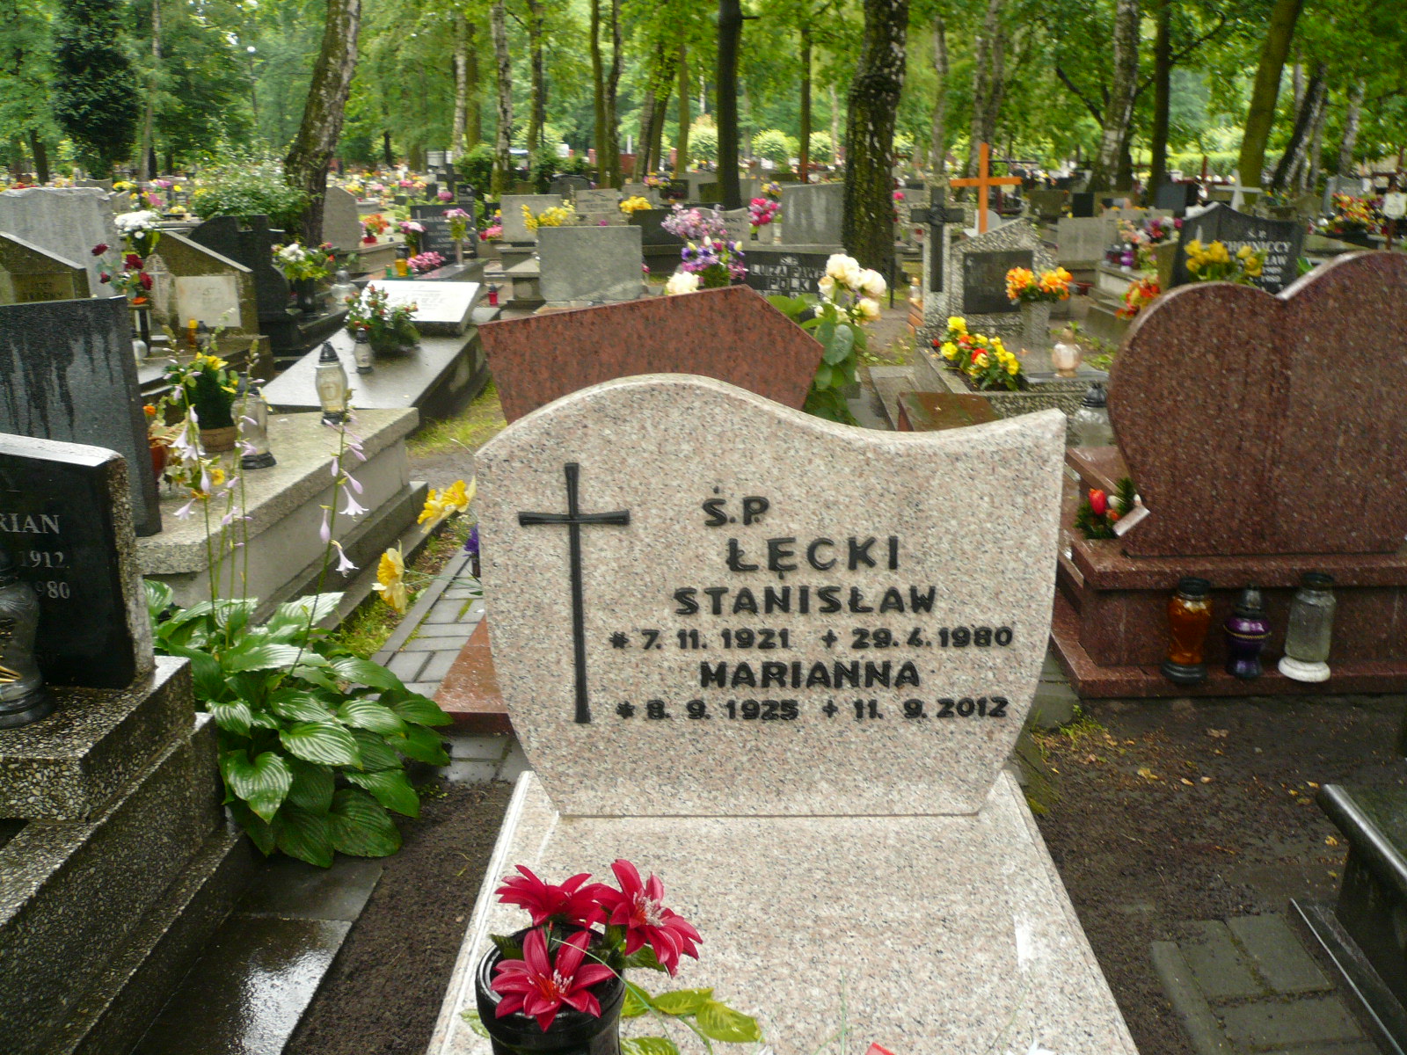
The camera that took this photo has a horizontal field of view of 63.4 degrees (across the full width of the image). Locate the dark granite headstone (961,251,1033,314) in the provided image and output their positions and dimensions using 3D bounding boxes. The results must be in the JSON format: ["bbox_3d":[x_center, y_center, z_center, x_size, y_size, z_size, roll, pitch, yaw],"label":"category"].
[{"bbox_3d":[1.677,-1.395,6.473,0.396,0.349,0.050,-1,18,0],"label":"dark granite headstone"}]

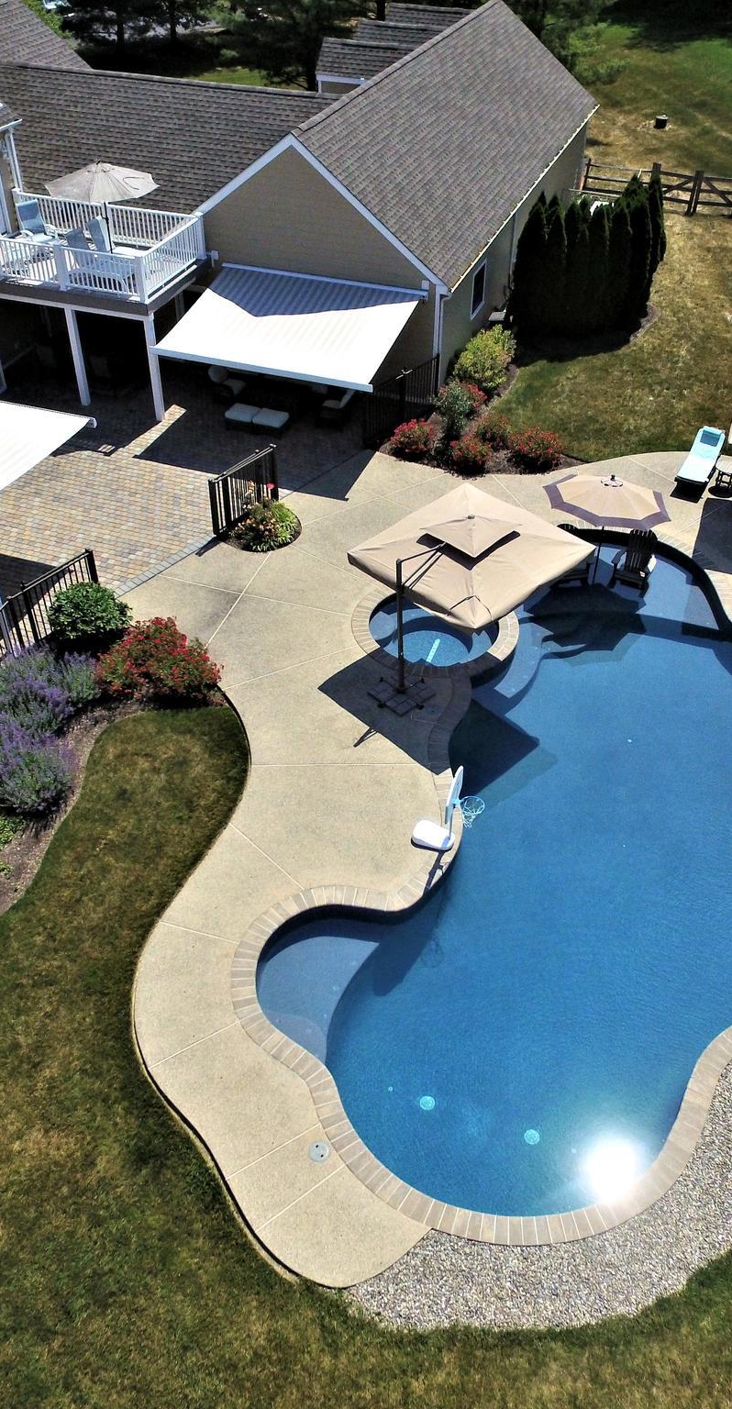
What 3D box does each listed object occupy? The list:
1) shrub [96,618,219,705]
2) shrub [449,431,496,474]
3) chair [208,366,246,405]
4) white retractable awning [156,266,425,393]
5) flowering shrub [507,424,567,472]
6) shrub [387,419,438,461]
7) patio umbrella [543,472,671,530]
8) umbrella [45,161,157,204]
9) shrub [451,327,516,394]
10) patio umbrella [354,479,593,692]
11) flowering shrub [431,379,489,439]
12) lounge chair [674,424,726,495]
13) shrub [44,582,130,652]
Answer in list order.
[{"bbox_3d":[-3.510,-0.774,18.517,2.050,1.120,1.800,1,42,0],"label":"shrub"},{"bbox_3d":[2.334,-5.583,24.169,1.040,0.900,1.000,1,42,0],"label":"shrub"},{"bbox_3d":[-3.439,-7.950,26.518,0.820,0.860,0.780,14,44,14],"label":"chair"},{"bbox_3d":[-1.697,-8.696,24.722,5.200,0.650,3.800,14,44,14],"label":"white retractable awning"},{"bbox_3d":[3.773,-5.623,23.975,1.280,0.950,1.250,1,42,0],"label":"flowering shrub"},{"bbox_3d":[1.039,-6.032,24.655,1.170,0.900,1.100,1,42,0],"label":"shrub"},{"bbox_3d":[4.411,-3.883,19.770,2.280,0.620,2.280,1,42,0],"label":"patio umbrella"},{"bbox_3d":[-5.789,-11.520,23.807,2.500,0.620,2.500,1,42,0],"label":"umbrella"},{"bbox_3d":[2.899,-8.444,26.650,1.570,1.550,1.600,1,42,0],"label":"shrub"},{"bbox_3d":[1.632,-1.944,18.793,3.300,2.780,2.950,-32,51,-31],"label":"patio umbrella"},{"bbox_3d":[2.180,-6.832,25.242,1.300,1.350,1.200,1,42,0],"label":"flowering shrub"},{"bbox_3d":[7.442,-5.409,24.184,0.680,0.740,1.850,16,44,17],"label":"lounge chair"},{"bbox_3d":[-5.031,-1.597,19.566,1.520,1.150,1.500,0,42,0],"label":"shrub"}]

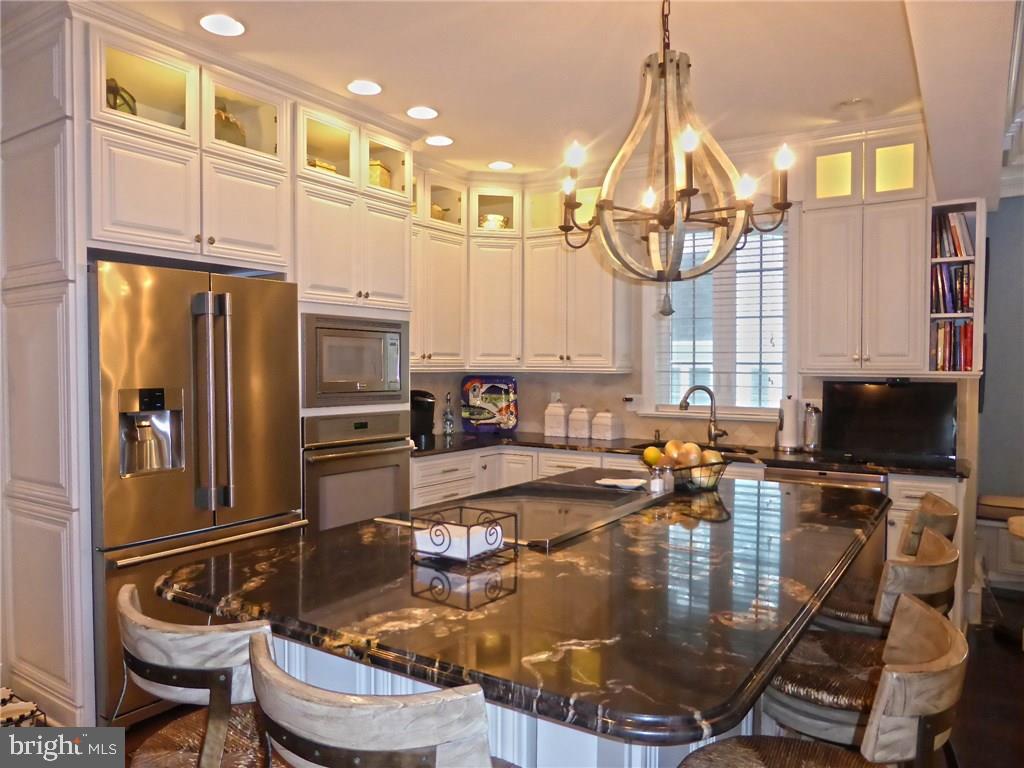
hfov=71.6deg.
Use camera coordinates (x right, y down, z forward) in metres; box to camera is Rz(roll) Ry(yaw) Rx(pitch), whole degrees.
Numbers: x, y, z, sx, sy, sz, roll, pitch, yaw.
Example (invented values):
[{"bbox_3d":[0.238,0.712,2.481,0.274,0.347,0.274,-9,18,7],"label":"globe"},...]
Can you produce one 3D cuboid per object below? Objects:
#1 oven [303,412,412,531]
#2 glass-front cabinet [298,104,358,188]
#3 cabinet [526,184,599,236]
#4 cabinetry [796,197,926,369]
[{"bbox_3d":[-1.019,0.512,3.903,0.600,0.720,0.765,2,2,34],"label":"oven"},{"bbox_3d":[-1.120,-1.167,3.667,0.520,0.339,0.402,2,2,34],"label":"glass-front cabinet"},{"bbox_3d":[0.483,-1.202,5.038,0.675,0.339,0.350,2,2,34],"label":"cabinet"},{"bbox_3d":[2.036,-0.531,4.093,0.623,0.930,0.340,1,2,34],"label":"cabinetry"}]

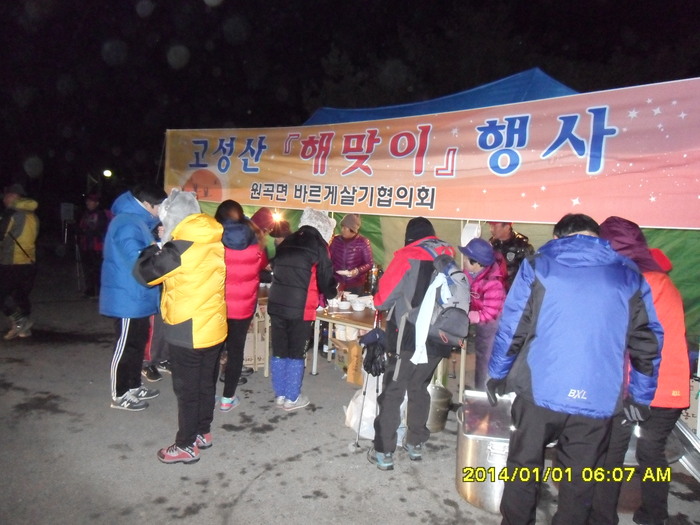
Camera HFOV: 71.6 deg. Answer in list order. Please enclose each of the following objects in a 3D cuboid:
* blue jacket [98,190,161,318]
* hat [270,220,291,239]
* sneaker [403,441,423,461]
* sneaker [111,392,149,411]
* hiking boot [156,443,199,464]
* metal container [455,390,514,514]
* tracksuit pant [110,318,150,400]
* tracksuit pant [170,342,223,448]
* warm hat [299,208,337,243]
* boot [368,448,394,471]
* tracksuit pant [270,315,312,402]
[{"bbox_3d":[-1.613,-0.059,3.600,0.460,0.900,0.530,1,8,-8],"label":"blue jacket"},{"bbox_3d":[-0.738,-0.337,5.150,0.200,0.190,0.230,2,6,-6],"label":"hat"},{"bbox_3d":[0.401,1.193,3.164,0.105,0.130,0.270,-3,10,-32],"label":"sneaker"},{"bbox_3d":[-1.669,1.052,3.673,0.285,0.110,0.105,2,8,-2],"label":"sneaker"},{"bbox_3d":[-1.048,1.169,2.985,0.280,0.120,0.110,3,8,5],"label":"hiking boot"},{"bbox_3d":[0.829,1.004,2.620,0.470,0.420,0.490,1,7,13],"label":"metal container"},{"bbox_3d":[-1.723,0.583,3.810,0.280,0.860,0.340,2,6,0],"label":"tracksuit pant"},{"bbox_3d":[-0.939,0.667,2.970,0.290,0.900,0.360,3,8,25],"label":"tracksuit pant"},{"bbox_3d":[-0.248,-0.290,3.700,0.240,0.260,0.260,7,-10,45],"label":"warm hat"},{"bbox_3d":[0.189,1.202,3.054,0.105,0.130,0.270,-3,10,-32],"label":"boot"},{"bbox_3d":[-0.455,0.604,3.710,0.350,0.900,0.270,5,9,38],"label":"tracksuit pant"}]

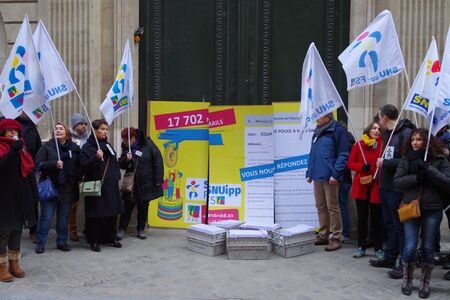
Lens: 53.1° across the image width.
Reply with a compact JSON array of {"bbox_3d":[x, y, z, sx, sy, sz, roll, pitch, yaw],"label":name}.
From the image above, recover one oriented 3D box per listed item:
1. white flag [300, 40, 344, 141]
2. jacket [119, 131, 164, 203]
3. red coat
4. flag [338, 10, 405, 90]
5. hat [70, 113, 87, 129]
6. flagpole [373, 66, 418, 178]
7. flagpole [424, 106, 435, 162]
[{"bbox_3d":[1.125,-0.701,5.300,0.520,1.108,0.260,1,2,9],"label":"white flag"},{"bbox_3d":[-1.153,0.236,6.250,0.600,0.970,0.450,2,2,34],"label":"jacket"},{"bbox_3d":[1.711,0.257,5.500,0.460,0.826,0.350,0,2,-6],"label":"red coat"},{"bbox_3d":[1.807,-1.227,5.550,0.820,0.967,0.220,1,2,9],"label":"flag"},{"bbox_3d":[-2.047,-0.413,6.300,0.240,0.210,0.210,2,3,40],"label":"hat"},{"bbox_3d":[1.851,-0.331,4.800,0.025,1.369,0.025,22,0,0],"label":"flagpole"},{"bbox_3d":[1.822,-0.173,4.000,0.025,0.576,0.025,9,0,0],"label":"flagpole"}]

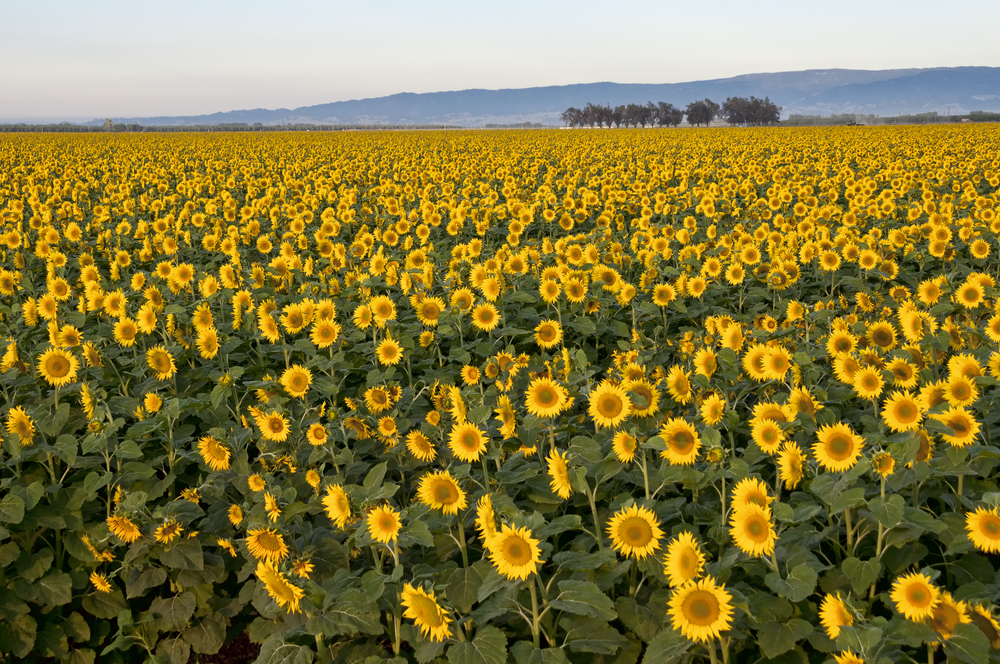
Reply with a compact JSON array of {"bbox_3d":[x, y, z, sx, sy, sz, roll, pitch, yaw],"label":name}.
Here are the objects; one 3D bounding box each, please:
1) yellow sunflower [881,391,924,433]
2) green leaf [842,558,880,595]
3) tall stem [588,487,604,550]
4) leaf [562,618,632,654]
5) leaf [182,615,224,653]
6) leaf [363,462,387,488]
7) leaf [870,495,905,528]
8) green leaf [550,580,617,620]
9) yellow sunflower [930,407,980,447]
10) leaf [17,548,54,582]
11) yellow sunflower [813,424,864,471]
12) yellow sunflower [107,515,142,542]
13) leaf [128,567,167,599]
[{"bbox_3d":[2.073,0.409,9.000,0.217,0.221,0.080,2,3,21],"label":"yellow sunflower"},{"bbox_3d":[1.634,1.105,7.900,0.170,0.185,0.060,1,-22,12],"label":"green leaf"},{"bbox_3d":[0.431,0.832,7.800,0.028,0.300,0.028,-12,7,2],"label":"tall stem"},{"bbox_3d":[0.366,1.164,6.700,0.265,0.090,0.180,0,35,3],"label":"leaf"},{"bbox_3d":[-1.515,1.540,8.900,0.220,0.220,0.080,-2,-34,-10],"label":"leaf"},{"bbox_3d":[-0.575,0.657,8.000,0.100,0.115,0.060,2,7,17],"label":"leaf"},{"bbox_3d":[1.685,0.781,7.600,0.145,0.145,0.060,0,7,6],"label":"leaf"},{"bbox_3d":[0.303,0.976,6.350,0.235,0.100,0.160,-1,7,-9],"label":"green leaf"},{"bbox_3d":[2.225,0.460,8.500,0.205,0.195,0.070,0,9,7],"label":"yellow sunflower"},{"bbox_3d":[-2.286,1.149,8.600,0.180,0.190,0.060,-1,-33,-8],"label":"leaf"},{"bbox_3d":[1.472,0.502,7.600,0.220,0.215,0.070,1,6,12],"label":"yellow sunflower"},{"bbox_3d":[-1.547,0.809,7.200,0.145,0.135,0.060,5,42,38],"label":"yellow sunflower"},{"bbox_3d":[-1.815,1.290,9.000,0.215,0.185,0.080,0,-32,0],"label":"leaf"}]

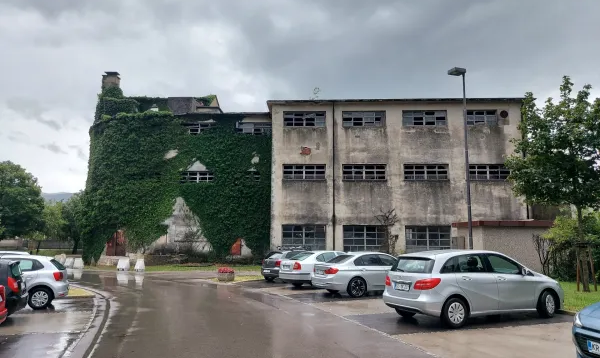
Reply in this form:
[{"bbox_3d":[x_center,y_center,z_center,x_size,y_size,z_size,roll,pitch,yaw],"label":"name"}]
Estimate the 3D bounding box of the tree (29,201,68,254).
[{"bbox_3d":[-28.846,5.541,49.500,3.900,6.100,3.900,0,-8,0],"label":"tree"}]

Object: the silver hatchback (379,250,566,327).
[{"bbox_3d":[4.176,2.482,10.257,4.370,1.557,1.800,4,-10,-21],"label":"silver hatchback"}]

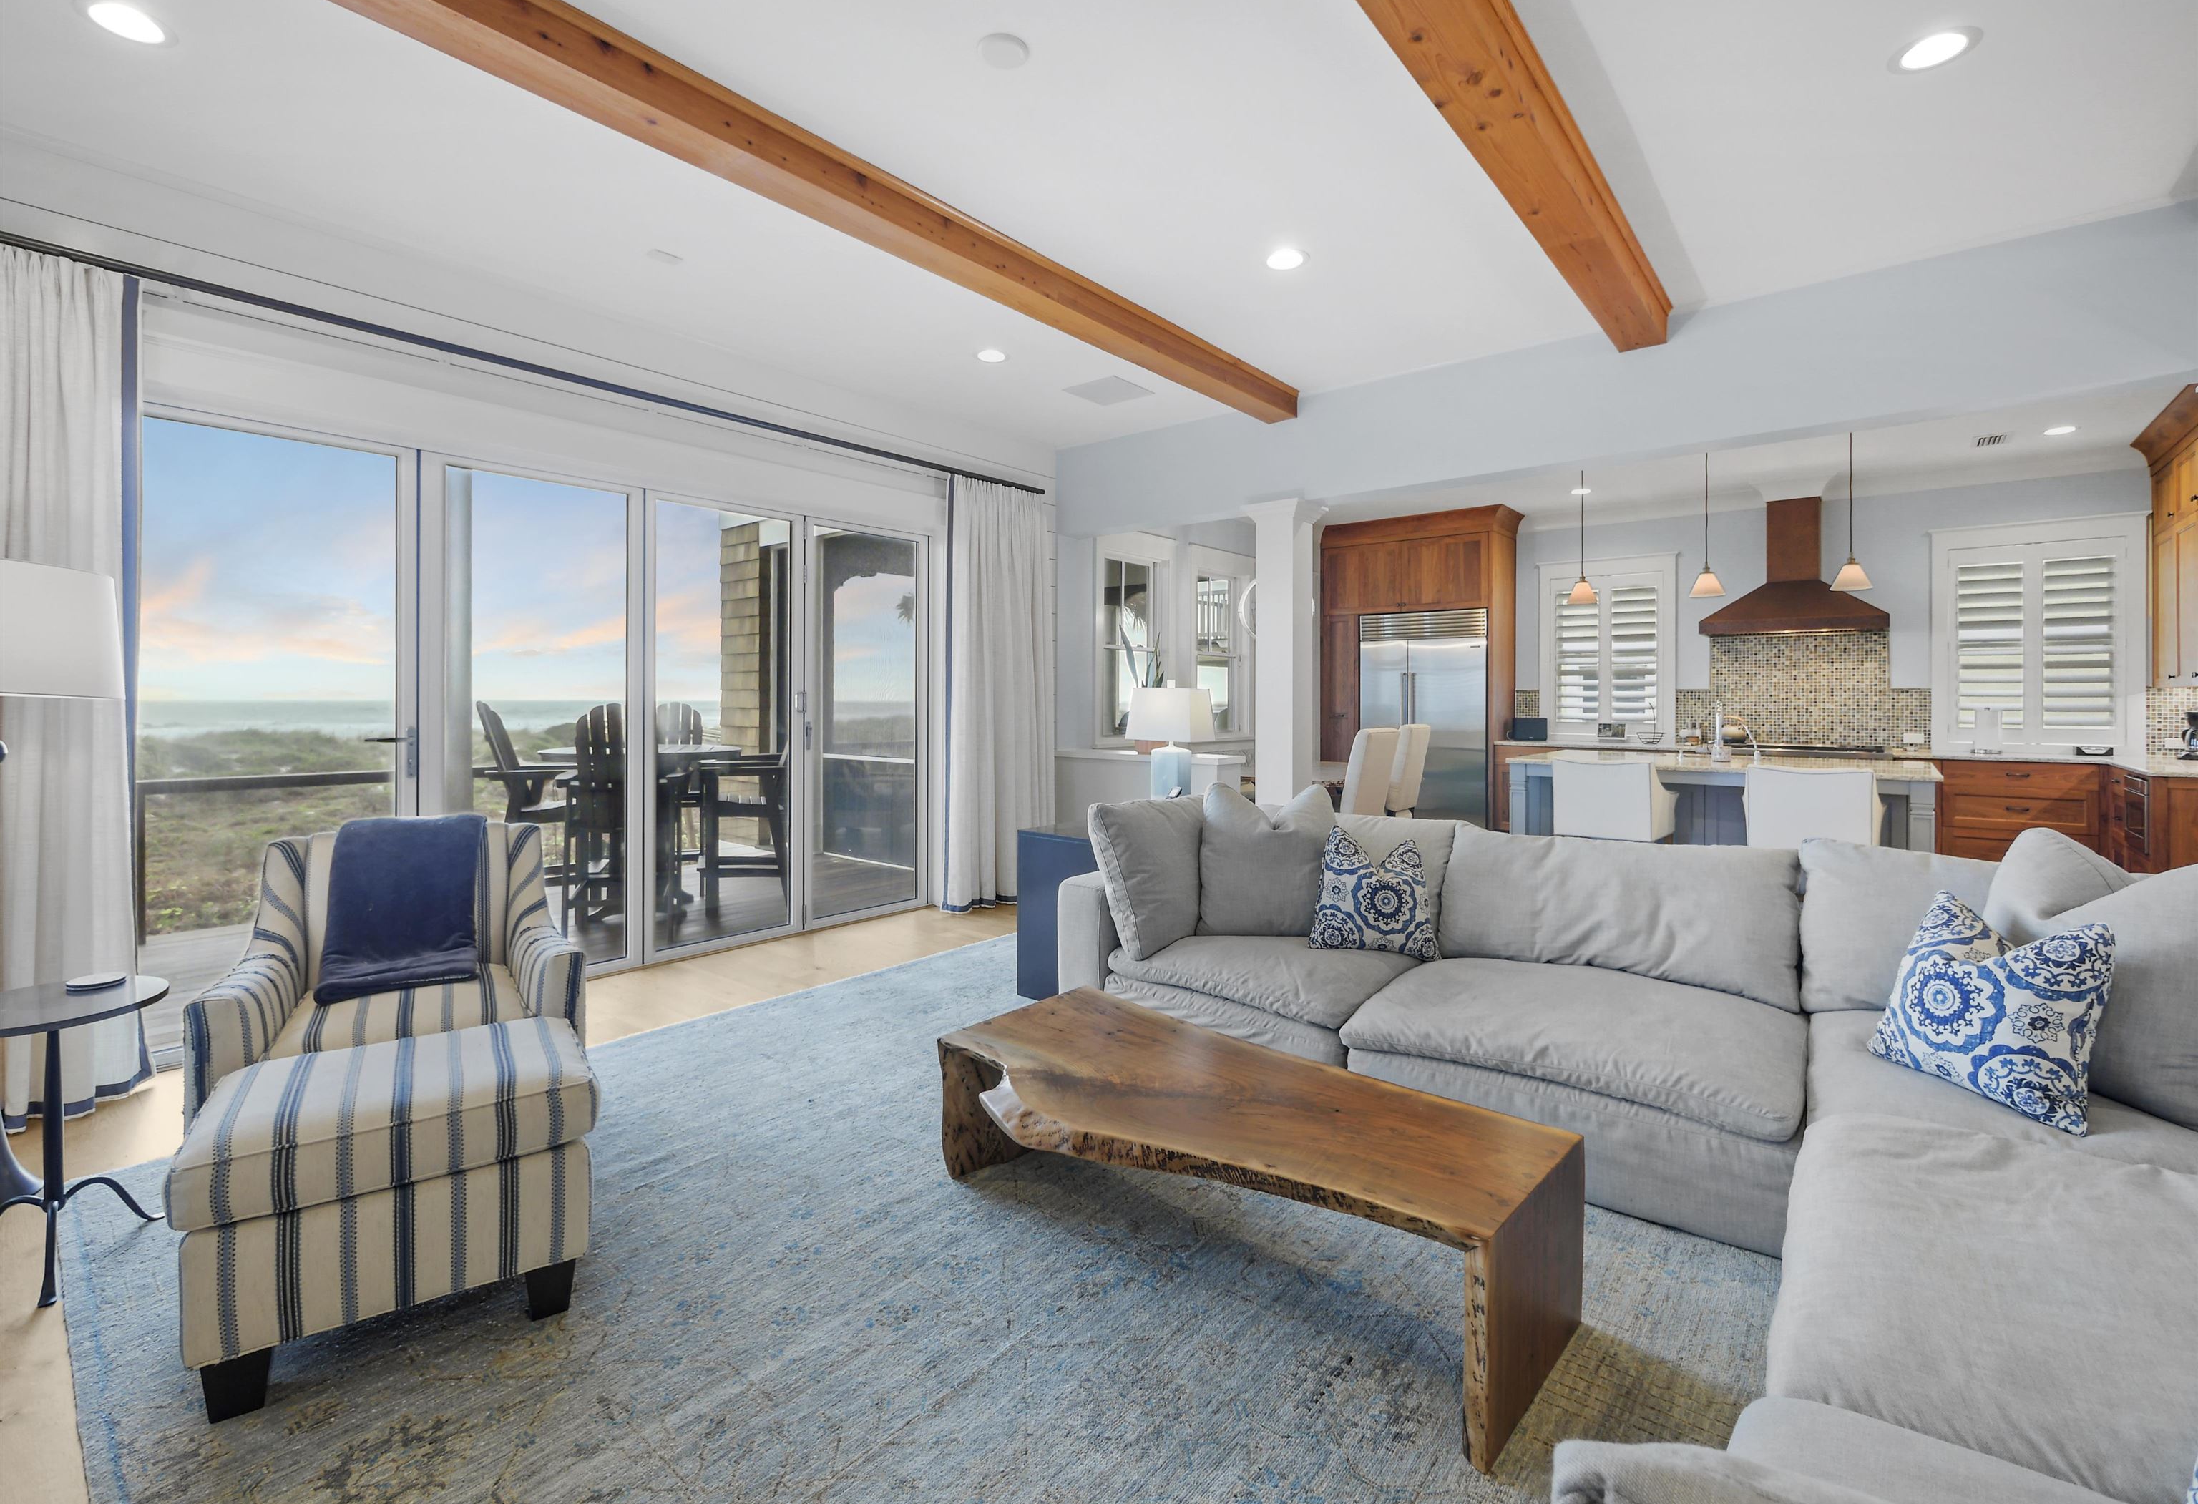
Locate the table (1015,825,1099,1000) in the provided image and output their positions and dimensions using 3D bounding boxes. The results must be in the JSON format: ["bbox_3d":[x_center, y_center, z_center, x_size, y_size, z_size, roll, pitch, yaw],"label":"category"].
[{"bbox_3d":[0.093,0.735,4.198,0.582,0.757,0.736,1,2,39],"label":"table"}]

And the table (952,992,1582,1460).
[{"bbox_3d":[0.286,0.975,2.107,1.423,0.388,0.574,1,2,41],"label":"table"}]

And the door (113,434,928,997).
[{"bbox_3d":[-2.240,-0.115,4.346,0.120,2.310,3.483,1,2,41],"label":"door"}]

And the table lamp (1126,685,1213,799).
[{"bbox_3d":[0.343,0.006,4.316,0.387,0.690,0.209,1,2,39],"label":"table lamp"}]

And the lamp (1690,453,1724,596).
[{"bbox_3d":[4.183,-1.548,6.105,0.245,0.989,0.245,1,2,38],"label":"lamp"}]

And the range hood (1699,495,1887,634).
[{"bbox_3d":[5.652,-1.511,7.247,1.215,1.082,0.606,1,2,38],"label":"range hood"}]

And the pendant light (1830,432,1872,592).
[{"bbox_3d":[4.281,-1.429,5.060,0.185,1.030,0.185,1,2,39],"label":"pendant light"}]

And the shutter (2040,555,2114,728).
[{"bbox_3d":[6.941,-0.770,6.305,0.377,1.212,0.060,1,2,39],"label":"shutter"}]

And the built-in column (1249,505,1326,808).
[{"bbox_3d":[1.169,-0.276,5.583,0.370,2.489,0.370,1,2,40],"label":"built-in column"}]

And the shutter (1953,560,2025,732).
[{"bbox_3d":[6.588,-0.778,6.577,0.396,1.239,0.060,1,2,39],"label":"shutter"}]

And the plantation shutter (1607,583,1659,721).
[{"bbox_3d":[4.878,-0.906,8.107,0.432,1.257,0.060,1,2,38],"label":"plantation shutter"}]

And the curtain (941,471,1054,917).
[{"bbox_3d":[-0.649,-0.398,6.086,0.175,2.802,0.979,1,2,40],"label":"curtain"}]

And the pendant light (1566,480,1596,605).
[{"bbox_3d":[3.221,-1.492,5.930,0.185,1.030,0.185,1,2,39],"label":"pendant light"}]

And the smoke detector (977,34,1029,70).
[{"bbox_3d":[-0.268,-1.968,2.500,0.145,0.035,0.145,0,3,0],"label":"smoke detector"}]

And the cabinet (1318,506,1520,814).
[{"bbox_3d":[3.181,-0.726,8.897,1.757,3.131,0.875,1,2,38],"label":"cabinet"}]

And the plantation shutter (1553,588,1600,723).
[{"bbox_3d":[4.426,-0.887,8.242,0.394,1.250,0.060,1,2,39],"label":"plantation shutter"}]

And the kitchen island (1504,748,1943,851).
[{"bbox_3d":[4.178,0.536,6.024,2.209,0.941,1.491,1,2,38],"label":"kitchen island"}]

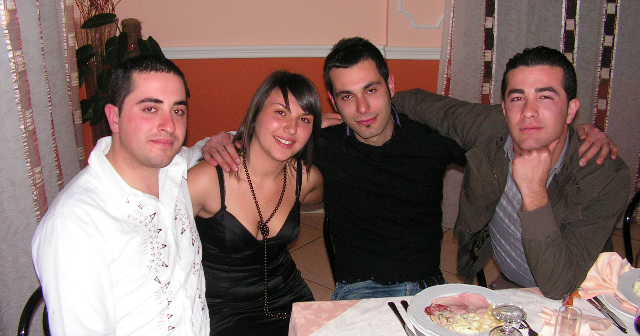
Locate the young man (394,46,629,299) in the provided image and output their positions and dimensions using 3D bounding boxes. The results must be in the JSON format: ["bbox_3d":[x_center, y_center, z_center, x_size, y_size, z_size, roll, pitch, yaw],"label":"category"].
[{"bbox_3d":[0.420,0.383,1.668,0.680,1.330,0.780,3,20,8],"label":"young man"}]

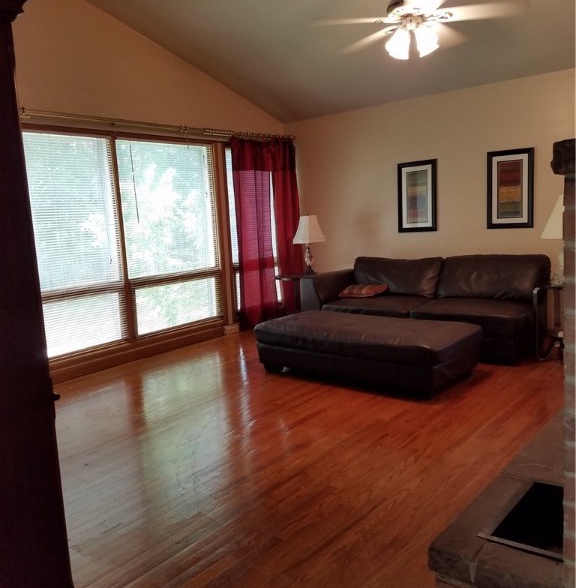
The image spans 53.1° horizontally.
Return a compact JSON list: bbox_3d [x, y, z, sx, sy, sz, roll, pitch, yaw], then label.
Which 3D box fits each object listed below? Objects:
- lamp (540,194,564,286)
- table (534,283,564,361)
[{"bbox_3d":[2.325,-0.460,4.766,0.460,0.755,0.460,3,10,38],"label":"lamp"},{"bbox_3d":[2.438,0.205,4.823,0.520,0.620,0.600,3,10,38],"label":"table"}]

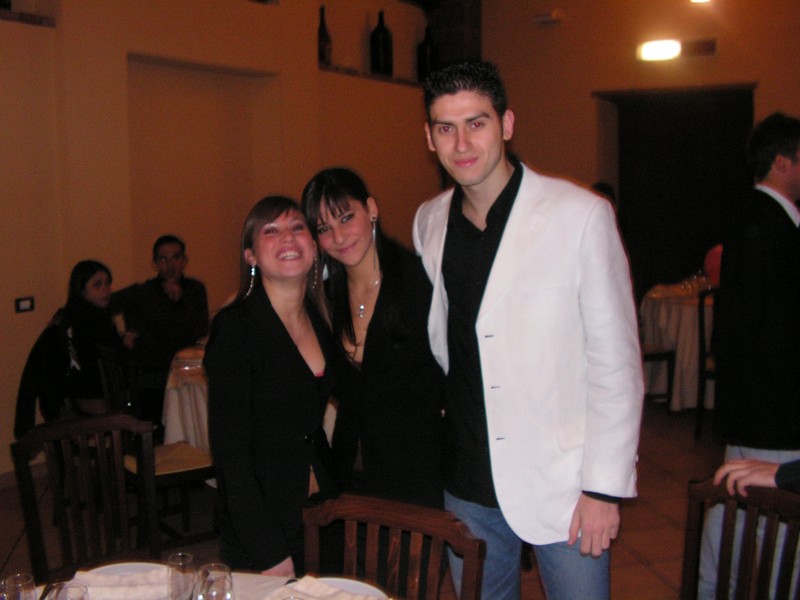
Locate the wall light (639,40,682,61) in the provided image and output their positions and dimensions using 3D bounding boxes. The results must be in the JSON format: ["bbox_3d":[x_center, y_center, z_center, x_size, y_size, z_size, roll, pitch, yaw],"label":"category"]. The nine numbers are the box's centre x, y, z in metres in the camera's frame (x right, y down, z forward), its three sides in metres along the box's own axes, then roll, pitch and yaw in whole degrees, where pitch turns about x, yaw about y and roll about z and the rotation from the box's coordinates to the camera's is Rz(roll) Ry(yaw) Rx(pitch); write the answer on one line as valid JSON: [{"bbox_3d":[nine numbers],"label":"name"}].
[{"bbox_3d":[1.777,-1.702,5.674,0.300,0.125,0.080,8,11,42],"label":"wall light"}]

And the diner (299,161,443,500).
[{"bbox_3d":[-0.052,0.536,1.943,0.440,1.660,0.310,4,9,22],"label":"diner"}]

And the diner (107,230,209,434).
[{"bbox_3d":[-1.268,0.331,4.492,0.560,1.310,0.600,-2,8,-20],"label":"diner"}]

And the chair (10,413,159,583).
[{"bbox_3d":[-0.669,0.856,2.050,0.430,0.970,0.500,-5,10,-39],"label":"chair"}]

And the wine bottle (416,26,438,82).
[{"bbox_3d":[0.220,-1.887,6.420,0.140,0.430,0.140,8,11,42],"label":"wine bottle"}]

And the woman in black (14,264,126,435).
[{"bbox_3d":[-1.540,0.418,4.152,0.680,1.220,0.500,3,8,10],"label":"woman in black"}]

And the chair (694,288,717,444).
[{"bbox_3d":[2.261,0.431,5.556,0.430,0.970,0.500,5,9,28],"label":"chair"}]

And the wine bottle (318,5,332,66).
[{"bbox_3d":[-0.523,-1.813,5.726,0.118,0.410,0.118,1,8,0],"label":"wine bottle"}]

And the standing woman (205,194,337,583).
[{"bbox_3d":[-0.292,0.564,1.957,0.440,1.590,0.320,-2,9,-23],"label":"standing woman"}]

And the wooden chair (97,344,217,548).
[{"bbox_3d":[-0.945,0.665,3.448,0.500,0.950,0.430,-5,10,-37],"label":"wooden chair"}]

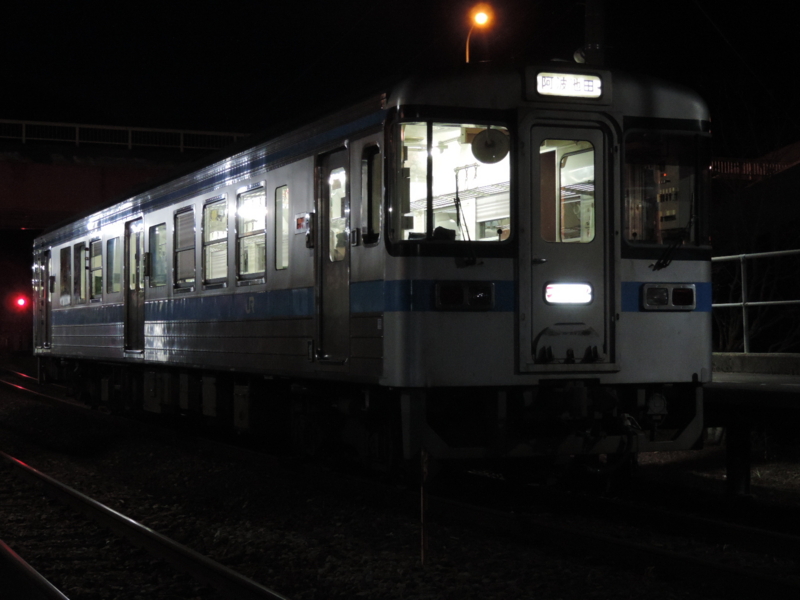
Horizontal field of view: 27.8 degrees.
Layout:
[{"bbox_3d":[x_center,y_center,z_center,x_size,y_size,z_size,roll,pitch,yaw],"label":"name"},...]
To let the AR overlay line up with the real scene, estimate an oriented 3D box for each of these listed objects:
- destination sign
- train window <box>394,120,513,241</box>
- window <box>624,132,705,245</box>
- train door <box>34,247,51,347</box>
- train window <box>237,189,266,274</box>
[{"bbox_3d":[1.319,-1.676,12.671,0.570,0.180,0.080,0,-1,-20],"label":"destination sign"},{"bbox_3d":[0.398,-0.896,12.347,0.940,0.920,0.120,0,-1,-20],"label":"train window"},{"bbox_3d":[2.134,-0.885,12.986,0.800,0.890,0.120,0,-1,-20],"label":"window"},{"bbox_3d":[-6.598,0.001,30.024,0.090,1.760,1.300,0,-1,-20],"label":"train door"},{"bbox_3d":[-1.480,-0.650,16.059,0.070,0.860,1.100,0,-1,-20],"label":"train window"}]

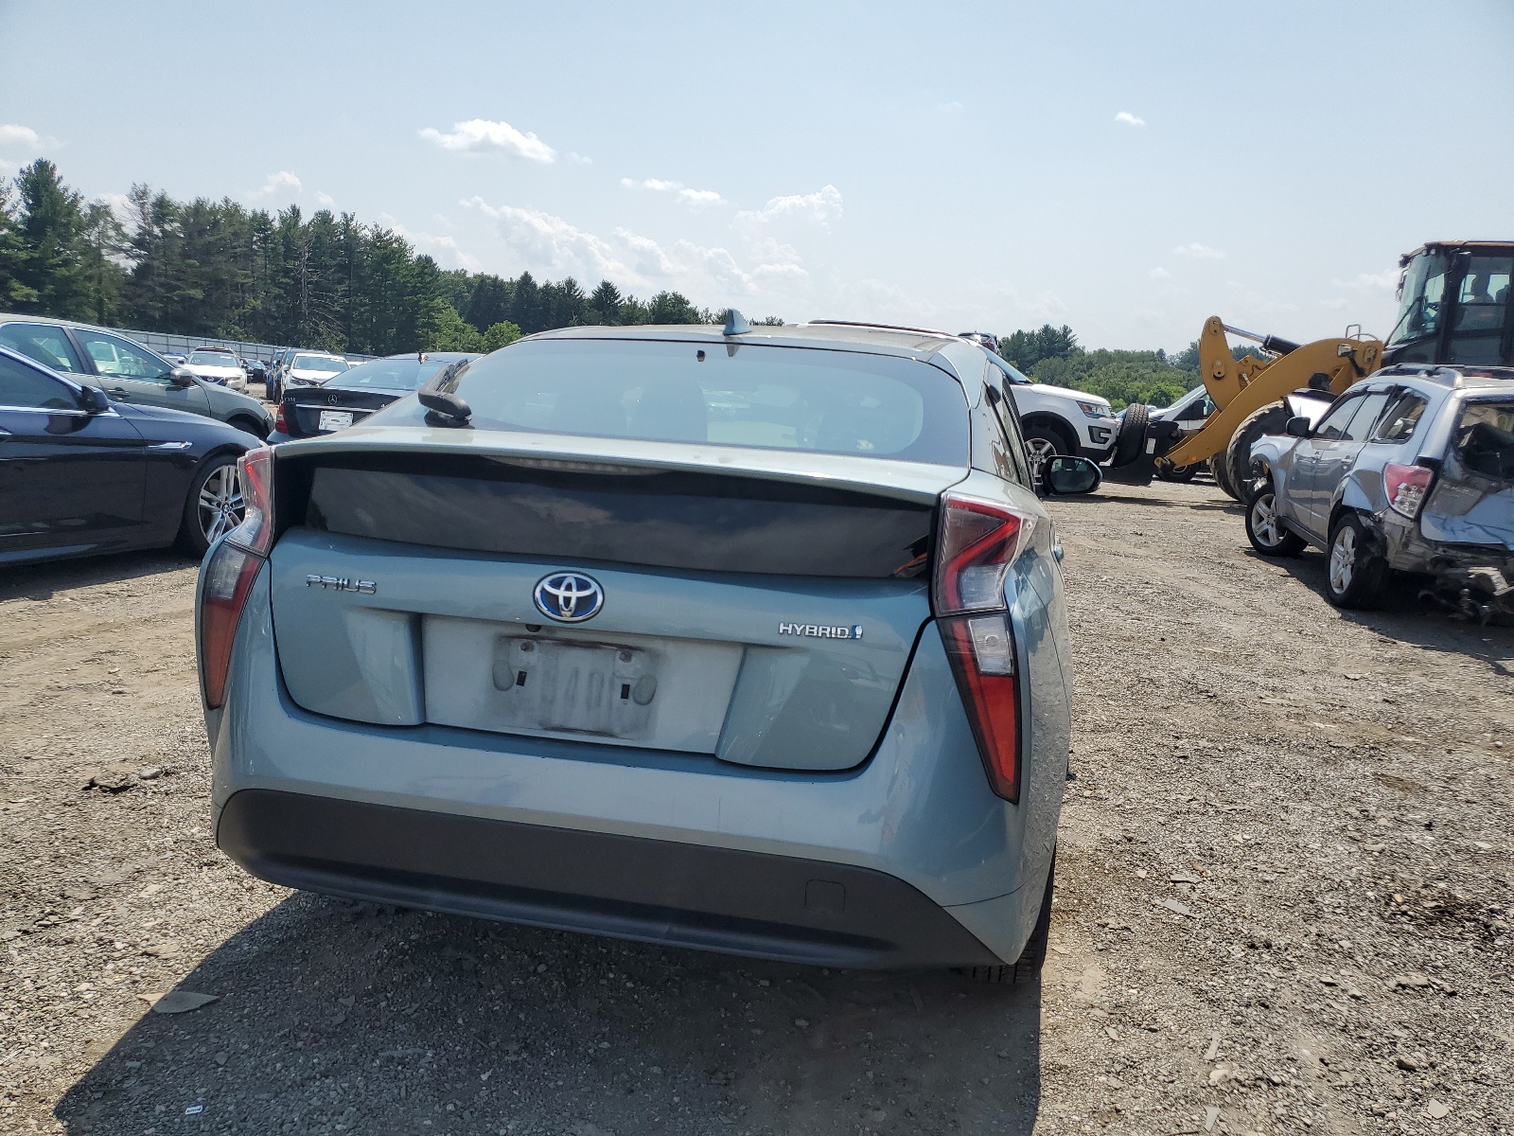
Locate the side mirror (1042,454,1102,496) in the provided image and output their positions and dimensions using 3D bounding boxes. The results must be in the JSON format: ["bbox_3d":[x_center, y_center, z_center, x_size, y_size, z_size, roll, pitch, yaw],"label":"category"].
[{"bbox_3d":[1.225,-0.365,4.476,0.250,0.170,0.160,5,9,11],"label":"side mirror"}]

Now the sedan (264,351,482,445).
[{"bbox_3d":[-3.200,-1.620,12.300,1.770,1.450,4.600,5,10,17],"label":"sedan"}]

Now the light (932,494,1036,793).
[{"bbox_3d":[0.387,0.128,1.908,0.200,0.510,0.250,5,9,11],"label":"light"}]

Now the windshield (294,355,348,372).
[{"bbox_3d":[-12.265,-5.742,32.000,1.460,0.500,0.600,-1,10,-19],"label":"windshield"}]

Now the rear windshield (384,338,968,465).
[{"bbox_3d":[-0.161,-0.386,2.432,1.210,0.240,0.800,5,16,11],"label":"rear windshield"}]

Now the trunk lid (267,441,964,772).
[{"bbox_3d":[-0.283,0.042,1.988,1.210,0.530,0.260,5,9,11],"label":"trunk lid"}]

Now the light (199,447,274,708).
[{"bbox_3d":[-0.940,0.017,2.167,0.200,0.510,0.250,5,9,11],"label":"light"}]

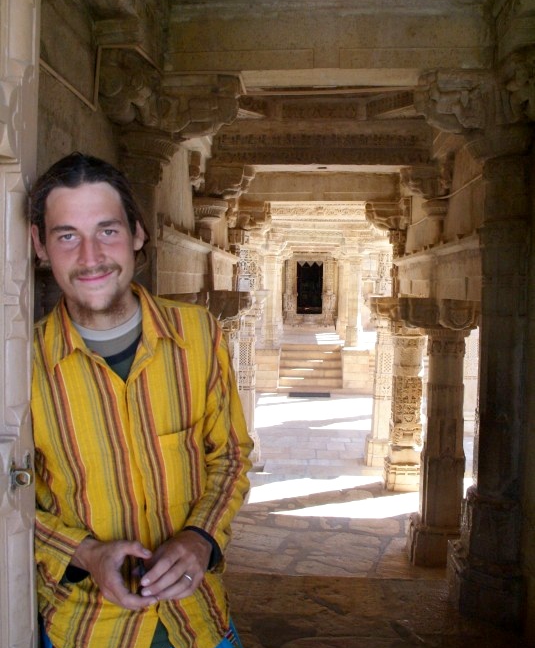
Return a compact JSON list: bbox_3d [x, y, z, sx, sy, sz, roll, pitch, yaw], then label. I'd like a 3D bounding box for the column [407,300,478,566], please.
[{"bbox_3d":[1.120,0.668,3.880,0.500,1.643,0.500,0,3,4],"label":"column"}]

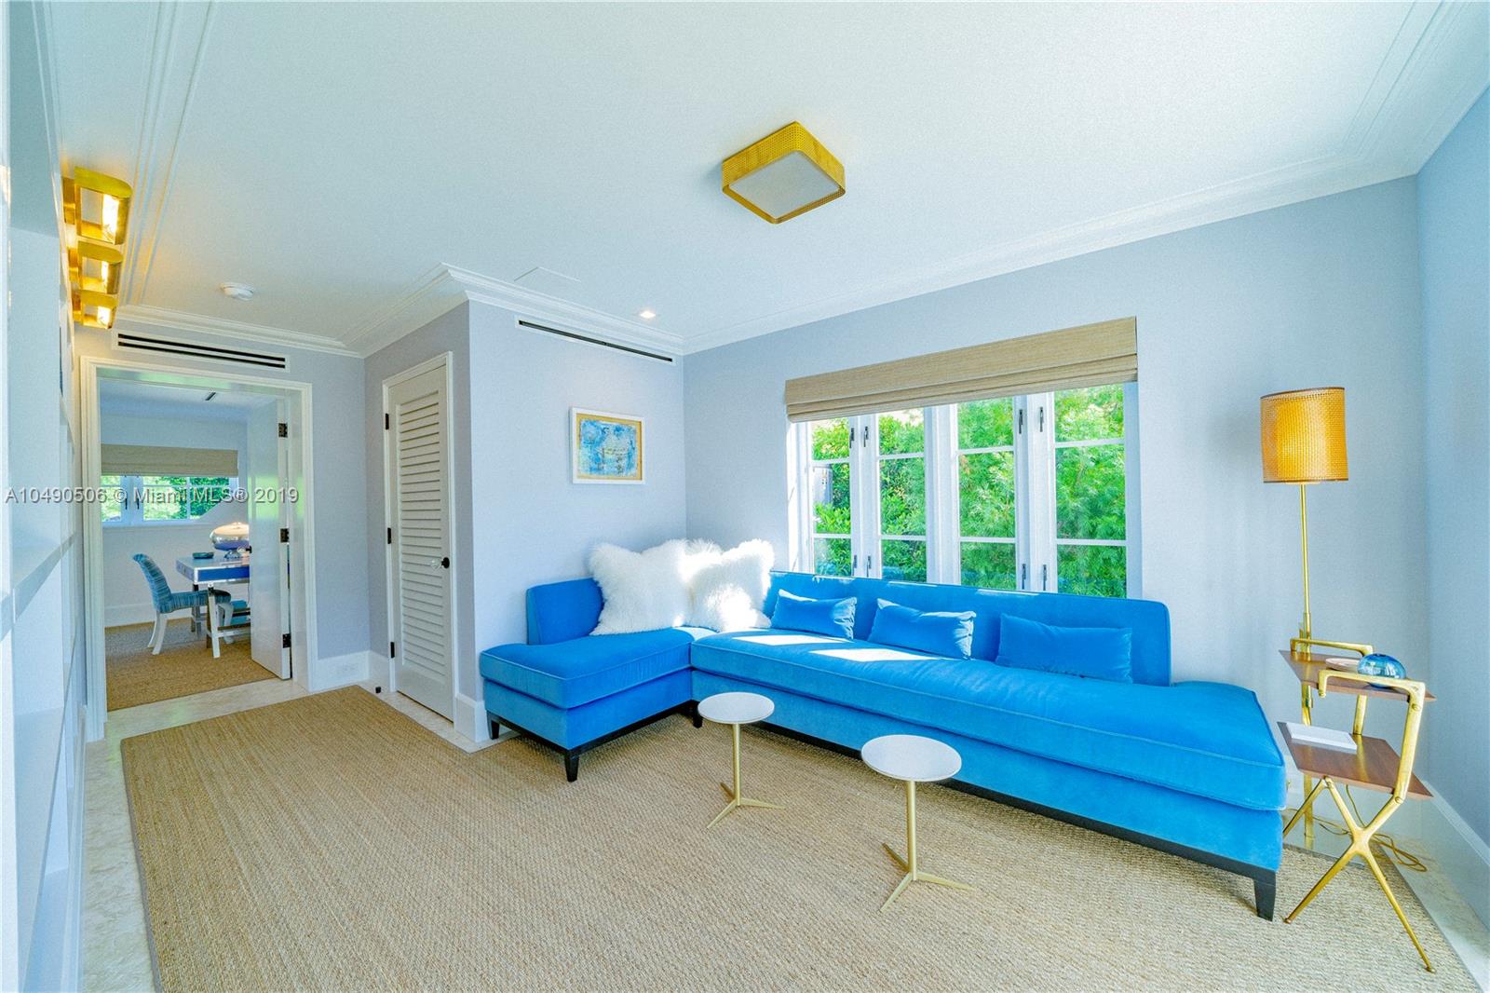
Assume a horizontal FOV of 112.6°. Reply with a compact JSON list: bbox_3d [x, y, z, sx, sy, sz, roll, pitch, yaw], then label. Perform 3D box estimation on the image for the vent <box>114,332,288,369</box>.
[{"bbox_3d":[-3.284,-0.879,3.046,0.025,0.097,0.727,-1,0,43],"label":"vent"}]

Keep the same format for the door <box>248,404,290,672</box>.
[{"bbox_3d":[-3.698,0.322,3.862,0.820,2.030,0.045,-1,0,36],"label":"door"}]

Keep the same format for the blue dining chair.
[{"bbox_3d":[-5.127,0.936,4.548,0.460,0.870,0.590,-1,0,45],"label":"blue dining chair"}]

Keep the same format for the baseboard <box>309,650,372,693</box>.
[{"bbox_3d":[-2.829,1.217,3.478,0.022,0.210,0.321,-1,0,43],"label":"baseboard"}]

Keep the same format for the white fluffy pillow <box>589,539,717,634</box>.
[{"bbox_3d":[-0.598,0.545,3.020,0.580,0.500,0.220,-1,-15,-32],"label":"white fluffy pillow"}]

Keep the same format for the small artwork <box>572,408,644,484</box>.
[{"bbox_3d":[-0.865,-0.299,3.164,0.035,0.444,0.513,-1,0,43],"label":"small artwork"}]

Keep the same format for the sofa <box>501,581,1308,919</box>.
[{"bbox_3d":[0.286,0.861,2.254,3.060,0.770,1.450,-1,0,38],"label":"sofa"}]

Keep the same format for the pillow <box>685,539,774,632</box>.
[{"bbox_3d":[-0.095,0.534,3.000,0.520,0.500,0.220,-1,-15,20],"label":"pillow"}]

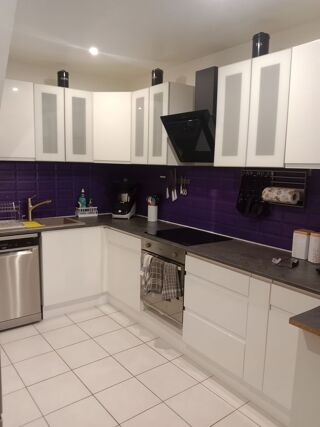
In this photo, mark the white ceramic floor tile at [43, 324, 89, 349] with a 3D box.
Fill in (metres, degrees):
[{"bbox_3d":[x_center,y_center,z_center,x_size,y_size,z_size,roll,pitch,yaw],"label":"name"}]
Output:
[{"bbox_3d":[-0.834,1.094,2.972,0.330,0.010,0.330,-5,11,-38],"label":"white ceramic floor tile"}]

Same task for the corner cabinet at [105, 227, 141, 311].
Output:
[{"bbox_3d":[-0.138,0.521,3.471,0.573,0.719,0.596,-5,10,-38],"label":"corner cabinet"}]

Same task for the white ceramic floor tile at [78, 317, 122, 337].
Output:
[{"bbox_3d":[-0.563,1.065,3.144,0.330,0.010,0.330,-5,10,-38],"label":"white ceramic floor tile"}]

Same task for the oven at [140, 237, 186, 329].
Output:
[{"bbox_3d":[0.207,0.542,2.966,0.560,0.600,0.595,-5,11,-38],"label":"oven"}]

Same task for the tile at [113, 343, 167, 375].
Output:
[{"bbox_3d":[-0.161,1.171,2.688,0.333,0.010,0.333,-5,10,-38],"label":"tile"}]

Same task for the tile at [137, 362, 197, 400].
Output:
[{"bbox_3d":[0.049,1.213,2.427,0.333,0.010,0.333,-5,10,-38],"label":"tile"}]

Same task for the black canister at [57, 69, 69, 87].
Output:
[{"bbox_3d":[-0.981,-1.355,3.394,0.108,0.185,0.108,-5,11,-38],"label":"black canister"}]

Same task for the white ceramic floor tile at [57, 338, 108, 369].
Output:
[{"bbox_3d":[-0.618,1.130,2.685,0.330,0.010,0.330,-5,10,-38],"label":"white ceramic floor tile"}]

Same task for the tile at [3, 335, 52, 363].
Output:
[{"bbox_3d":[-1.095,1.117,2.767,0.330,0.010,0.330,-5,11,-38],"label":"tile"}]

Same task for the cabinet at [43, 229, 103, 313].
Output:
[{"bbox_3d":[-1.043,0.493,3.597,0.630,0.740,0.560,-5,10,-38],"label":"cabinet"}]

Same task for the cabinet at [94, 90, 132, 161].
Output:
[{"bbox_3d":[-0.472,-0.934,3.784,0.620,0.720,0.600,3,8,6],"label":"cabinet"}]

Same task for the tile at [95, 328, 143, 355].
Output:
[{"bbox_3d":[-0.371,1.130,2.948,0.333,0.010,0.333,-5,10,-38],"label":"tile"}]

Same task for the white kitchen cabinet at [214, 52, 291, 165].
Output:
[{"bbox_3d":[0.744,-0.706,2.434,0.299,0.735,0.600,-5,10,-38],"label":"white kitchen cabinet"}]

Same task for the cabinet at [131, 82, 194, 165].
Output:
[{"bbox_3d":[0.009,-0.858,3.353,0.299,0.735,0.603,-5,10,-38],"label":"cabinet"}]

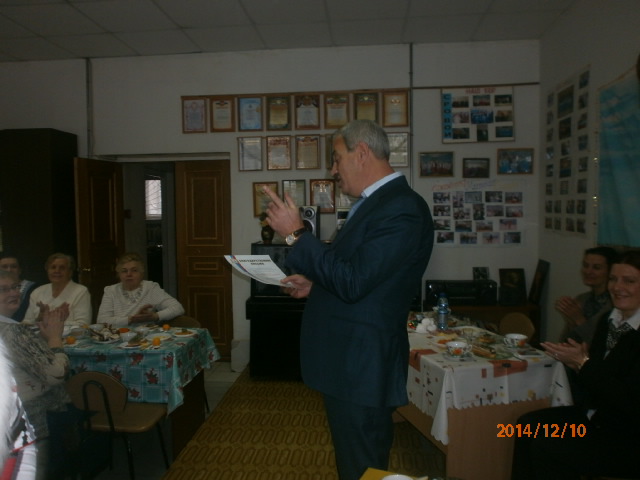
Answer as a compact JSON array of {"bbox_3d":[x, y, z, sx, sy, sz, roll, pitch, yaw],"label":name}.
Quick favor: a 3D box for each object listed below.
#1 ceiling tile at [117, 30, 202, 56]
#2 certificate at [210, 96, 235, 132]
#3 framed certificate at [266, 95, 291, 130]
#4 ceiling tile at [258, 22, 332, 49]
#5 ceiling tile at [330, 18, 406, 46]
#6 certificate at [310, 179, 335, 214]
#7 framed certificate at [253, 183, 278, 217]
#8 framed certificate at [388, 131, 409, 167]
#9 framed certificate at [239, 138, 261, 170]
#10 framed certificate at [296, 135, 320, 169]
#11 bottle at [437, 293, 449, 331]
[{"bbox_3d":[-1.432,-1.771,4.429,0.605,0.020,0.555,0,0,5],"label":"ceiling tile"},{"bbox_3d":[-0.901,-1.162,4.652,0.229,0.317,0.020,-1,3,5],"label":"certificate"},{"bbox_3d":[-0.377,-1.164,4.604,0.226,0.313,0.020,-1,3,5],"label":"framed certificate"},{"bbox_3d":[-0.203,-1.754,4.287,0.605,0.020,0.580,-1,3,5],"label":"ceiling tile"},{"bbox_3d":[0.405,-1.783,4.255,0.605,0.020,0.555,0,0,5],"label":"ceiling tile"},{"bbox_3d":[0.030,-0.399,4.601,0.230,0.315,0.020,-1,3,5],"label":"certificate"},{"bbox_3d":[-0.503,-0.373,4.651,0.230,0.320,0.020,-1,3,5],"label":"framed certificate"},{"bbox_3d":[0.694,-0.813,4.509,0.221,0.312,0.020,0,0,5],"label":"framed certificate"},{"bbox_3d":[-0.644,-0.799,4.636,0.221,0.312,0.020,0,0,5],"label":"framed certificate"},{"bbox_3d":[-0.107,-0.805,4.595,0.227,0.314,0.020,-1,3,5],"label":"framed certificate"},{"bbox_3d":[0.698,0.410,2.840,0.065,0.217,0.065,0,0,5],"label":"bottle"}]

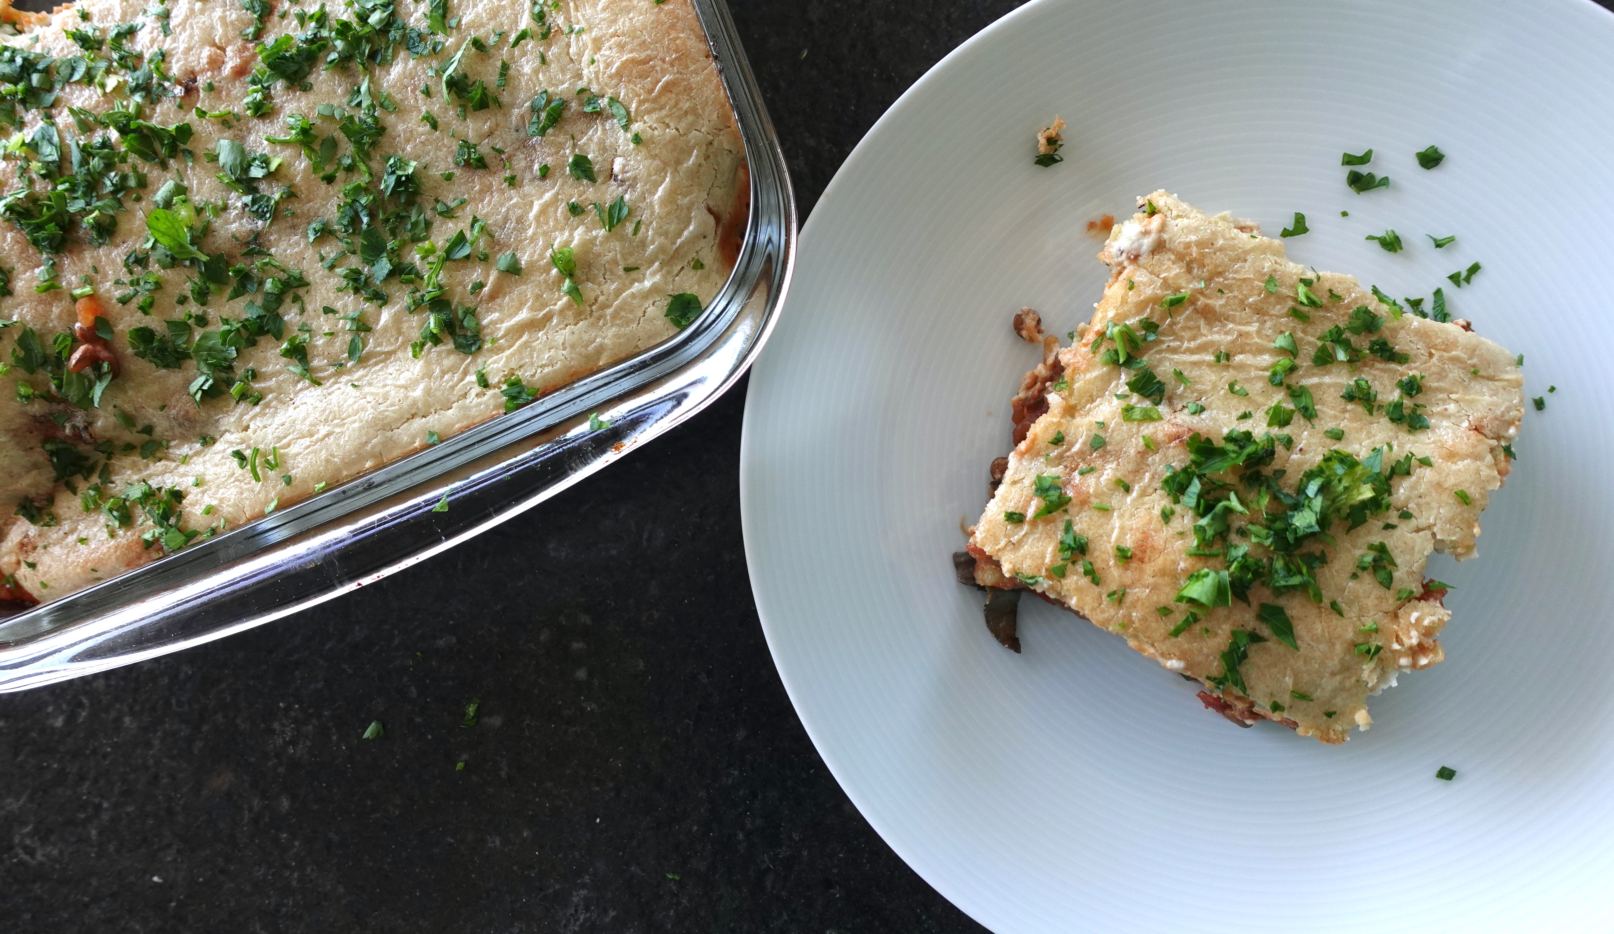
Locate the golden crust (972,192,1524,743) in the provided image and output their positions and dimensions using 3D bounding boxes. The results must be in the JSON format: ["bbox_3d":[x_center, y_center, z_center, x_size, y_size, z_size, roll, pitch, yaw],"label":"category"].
[{"bbox_3d":[0.111,0.001,0.277,0.109,0.030,0.105,25,92,7],"label":"golden crust"}]

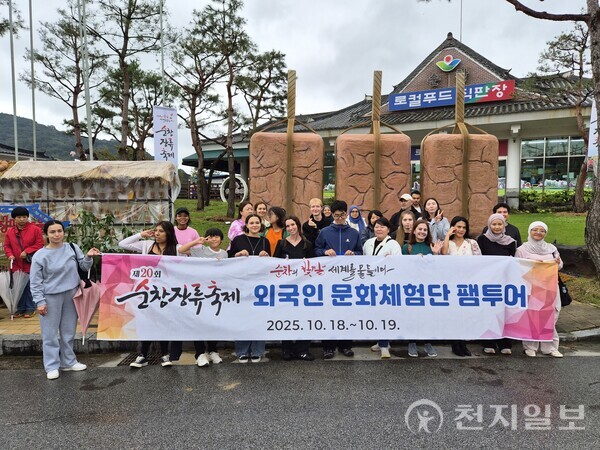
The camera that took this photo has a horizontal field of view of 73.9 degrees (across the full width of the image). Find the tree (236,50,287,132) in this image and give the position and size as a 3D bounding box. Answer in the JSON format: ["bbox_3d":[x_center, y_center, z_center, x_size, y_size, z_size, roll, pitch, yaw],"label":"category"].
[{"bbox_3d":[-1.669,-4.054,17.280,2.500,6.760,2.500,0,4,0],"label":"tree"}]

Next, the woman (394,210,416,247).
[{"bbox_3d":[1.376,0.601,5.200,0.450,1.580,0.360,0,3,12],"label":"woman"}]

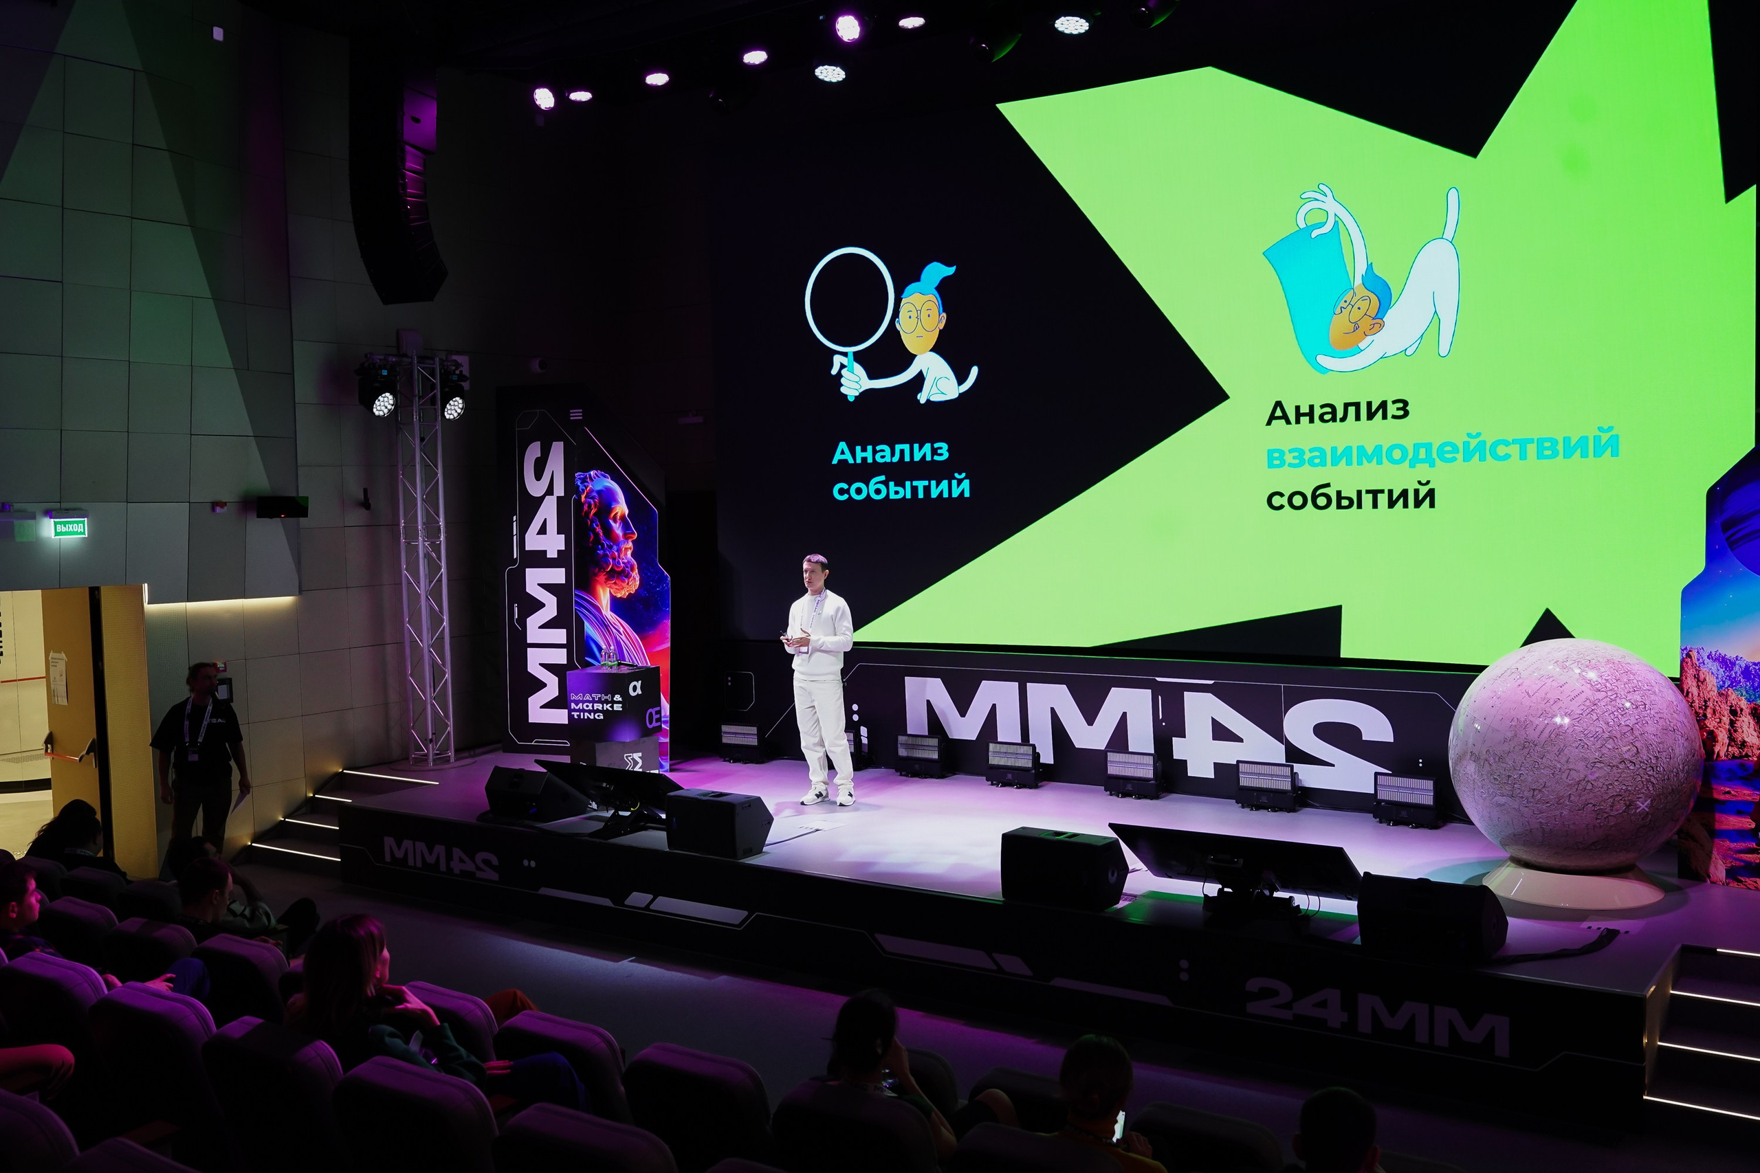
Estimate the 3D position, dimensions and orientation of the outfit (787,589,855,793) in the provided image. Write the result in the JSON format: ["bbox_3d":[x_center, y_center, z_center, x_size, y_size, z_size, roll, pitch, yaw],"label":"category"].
[{"bbox_3d":[-0.429,0.758,11.350,0.500,1.480,0.360,1,4,30],"label":"outfit"}]

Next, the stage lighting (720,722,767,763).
[{"bbox_3d":[-1.137,1.301,13.259,0.410,0.320,0.200,1,4,35],"label":"stage lighting"}]

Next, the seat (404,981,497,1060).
[{"bbox_3d":[-1.273,1.779,5.154,0.550,0.950,0.600,1,4,35],"label":"seat"}]

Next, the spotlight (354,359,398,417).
[{"bbox_3d":[-4.124,-1.625,12.802,0.320,0.470,0.360,1,4,31],"label":"spotlight"}]

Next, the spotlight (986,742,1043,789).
[{"bbox_3d":[1.009,1.336,11.826,0.410,0.320,0.200,1,4,35],"label":"spotlight"}]

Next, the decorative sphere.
[{"bbox_3d":[3.707,0.896,8.376,1.231,1.231,1.231,1,4,35],"label":"decorative sphere"}]

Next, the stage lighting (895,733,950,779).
[{"bbox_3d":[0.334,1.324,12.292,0.410,0.320,0.200,1,4,35],"label":"stage lighting"}]

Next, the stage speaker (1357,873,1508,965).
[{"bbox_3d":[2.637,1.522,7.448,0.580,0.380,0.400,1,4,35],"label":"stage speaker"}]

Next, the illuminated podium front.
[{"bbox_3d":[-1.952,1.097,11.493,0.520,0.970,0.520,0,4,21],"label":"illuminated podium front"}]

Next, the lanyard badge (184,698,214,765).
[{"bbox_3d":[-4.438,0.936,10.200,0.200,0.430,0.130,-2,3,-16],"label":"lanyard badge"}]

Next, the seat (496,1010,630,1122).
[{"bbox_3d":[-0.821,1.787,4.841,0.550,0.950,0.600,1,4,35],"label":"seat"}]

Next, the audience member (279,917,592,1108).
[{"bbox_3d":[-1.113,1.430,4.286,0.520,1.250,0.980,1,4,35],"label":"audience member"}]

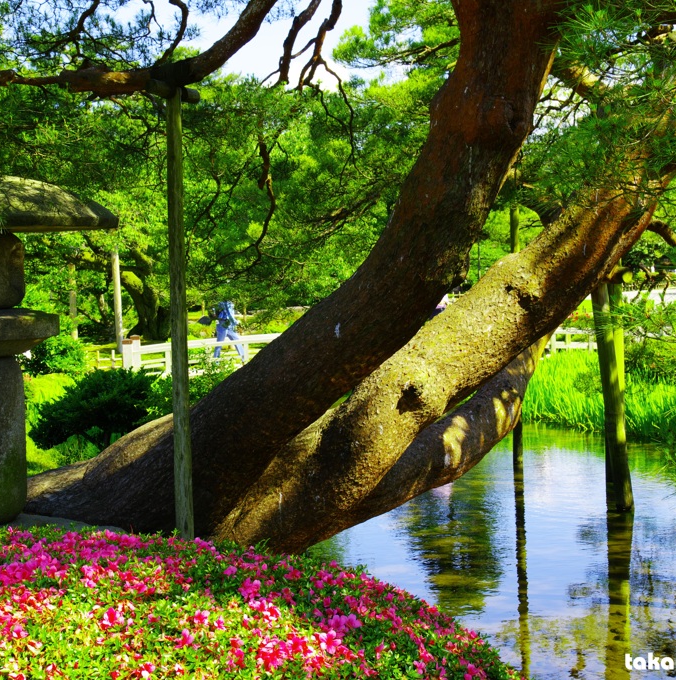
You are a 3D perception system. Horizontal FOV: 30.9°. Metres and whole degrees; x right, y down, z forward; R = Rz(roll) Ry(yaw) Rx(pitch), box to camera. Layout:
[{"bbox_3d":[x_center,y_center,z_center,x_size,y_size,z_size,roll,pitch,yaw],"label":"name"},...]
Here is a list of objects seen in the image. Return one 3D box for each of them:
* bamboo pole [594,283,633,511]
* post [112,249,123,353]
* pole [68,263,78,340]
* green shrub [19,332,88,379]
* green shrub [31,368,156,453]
[{"bbox_3d":[2.437,0.507,10.850,0.165,2.063,0.165,-6,3,0],"label":"bamboo pole"},{"bbox_3d":[-5.296,-0.955,29.438,0.170,2.543,0.170,-2,3,0],"label":"post"},{"bbox_3d":[-7.012,-0.954,32.446,0.170,2.206,0.170,-2,3,0],"label":"pole"},{"bbox_3d":[-5.021,0.273,21.480,1.250,0.810,1.100,0,3,0],"label":"green shrub"},{"bbox_3d":[-2.368,0.676,11.780,1.250,0.823,1.150,0,3,0],"label":"green shrub"}]

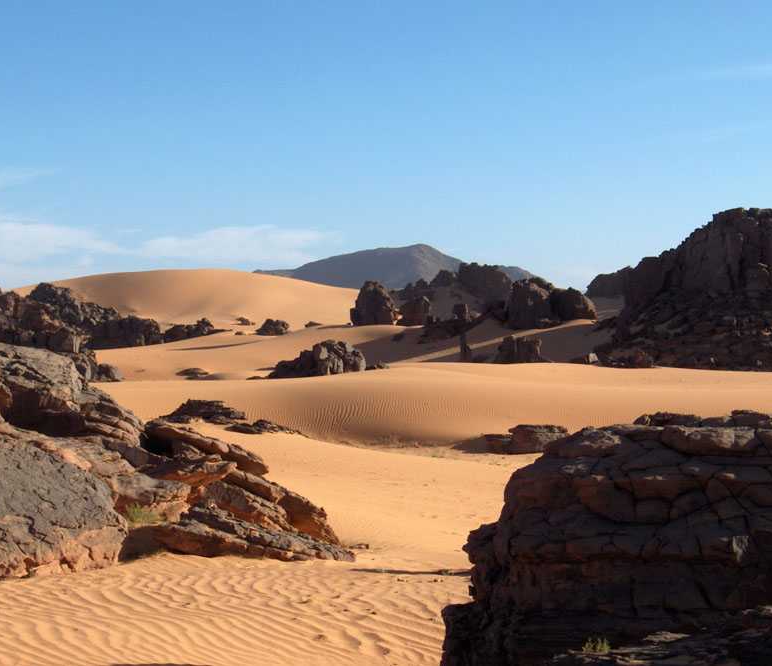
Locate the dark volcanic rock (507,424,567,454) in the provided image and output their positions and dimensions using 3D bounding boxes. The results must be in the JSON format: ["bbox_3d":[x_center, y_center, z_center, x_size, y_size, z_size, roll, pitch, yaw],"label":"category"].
[{"bbox_3d":[4.218,2.938,50.000,1.726,0.741,1.250,0,0,0],"label":"dark volcanic rock"}]

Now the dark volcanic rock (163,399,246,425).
[{"bbox_3d":[-4.472,1.923,44.000,2.107,0.605,1.400,0,0,0],"label":"dark volcanic rock"}]

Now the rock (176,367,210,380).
[{"bbox_3d":[-8.362,1.759,78.000,1.477,0.578,1.100,0,0,0],"label":"rock"}]

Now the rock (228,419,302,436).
[{"bbox_3d":[-2.797,2.158,41.000,1.690,0.390,1.000,0,0,0],"label":"rock"}]

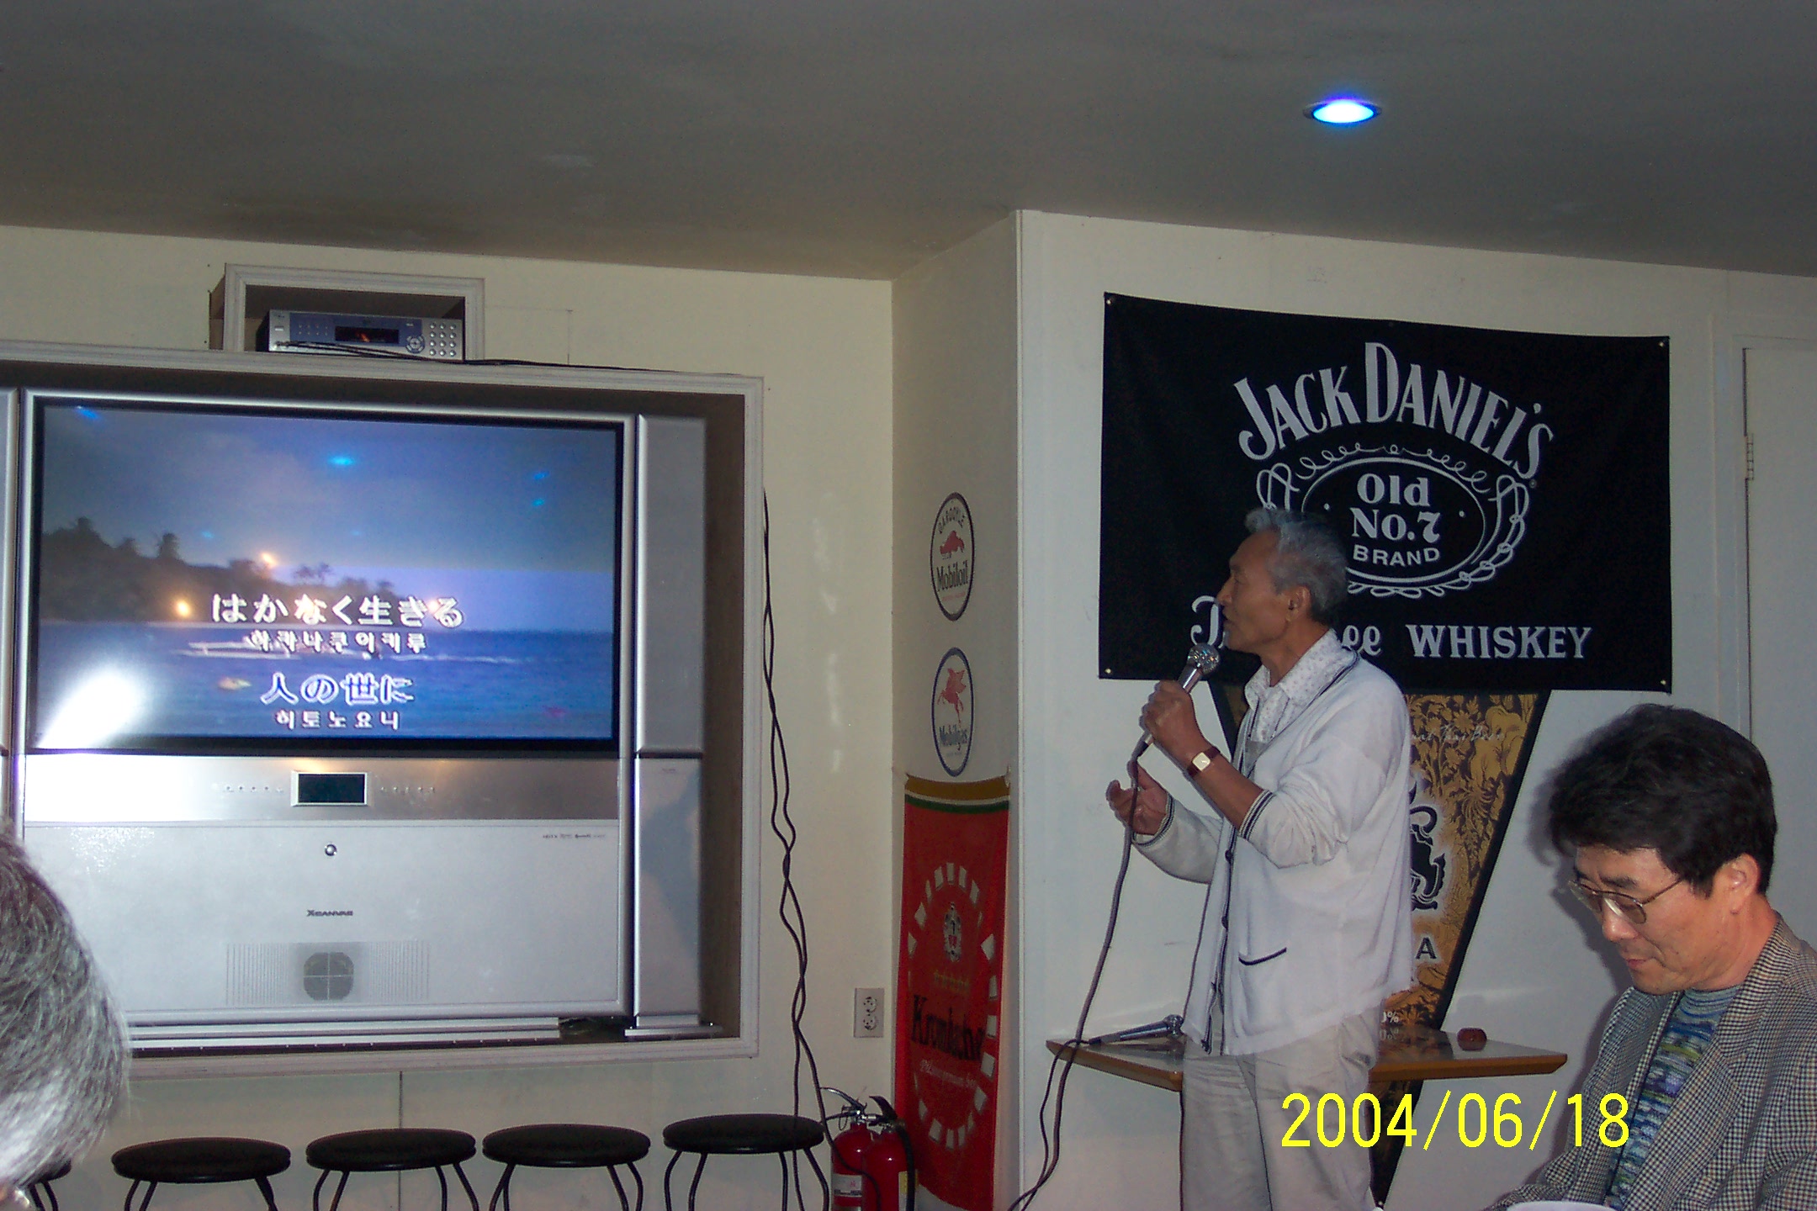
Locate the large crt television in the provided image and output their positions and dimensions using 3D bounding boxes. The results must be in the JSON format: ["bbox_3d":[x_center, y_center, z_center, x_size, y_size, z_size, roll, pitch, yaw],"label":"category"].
[{"bbox_3d":[-1.348,0.287,6.294,1.610,1.496,0.580,1,-4,-18],"label":"large crt television"}]

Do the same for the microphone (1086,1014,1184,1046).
[{"bbox_3d":[0.489,0.910,5.498,0.250,0.052,0.052,-3,-2,-31],"label":"microphone"}]

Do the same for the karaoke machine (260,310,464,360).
[{"bbox_3d":[-1.312,-0.620,6.152,0.442,0.095,0.320,1,-4,-18],"label":"karaoke machine"}]

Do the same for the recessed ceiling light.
[{"bbox_3d":[0.806,-0.913,4.774,0.140,0.030,0.140,0,-4,0],"label":"recessed ceiling light"}]

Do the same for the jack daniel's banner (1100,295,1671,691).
[{"bbox_3d":[1.125,-0.238,5.875,1.505,0.849,0.020,1,-4,-20],"label":"jack daniel's banner"}]

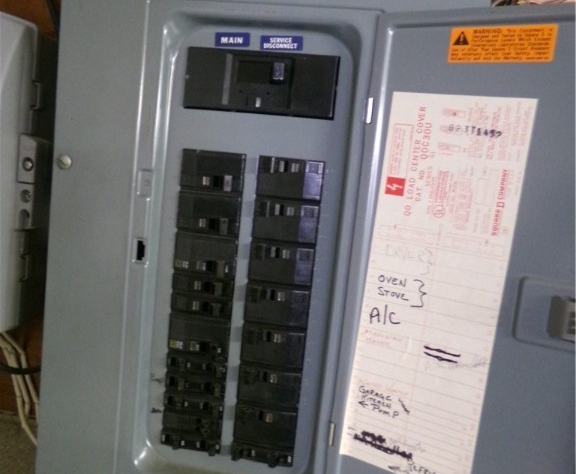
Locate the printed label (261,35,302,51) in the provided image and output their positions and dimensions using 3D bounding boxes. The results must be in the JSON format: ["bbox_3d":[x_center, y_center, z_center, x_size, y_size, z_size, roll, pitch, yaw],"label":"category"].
[{"bbox_3d":[-0.005,-0.170,0.469,0.037,0.012,0.002,7,6,7],"label":"printed label"}]

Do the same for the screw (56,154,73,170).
[{"bbox_3d":[-0.206,-0.069,0.490,0.013,0.013,0.005,7,6,7],"label":"screw"}]

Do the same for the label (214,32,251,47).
[{"bbox_3d":[-0.049,-0.175,0.474,0.031,0.012,0.002,7,6,7],"label":"label"}]

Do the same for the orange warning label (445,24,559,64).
[{"bbox_3d":[0.158,-0.143,0.395,0.073,0.026,0.002,9,7,27],"label":"orange warning label"}]

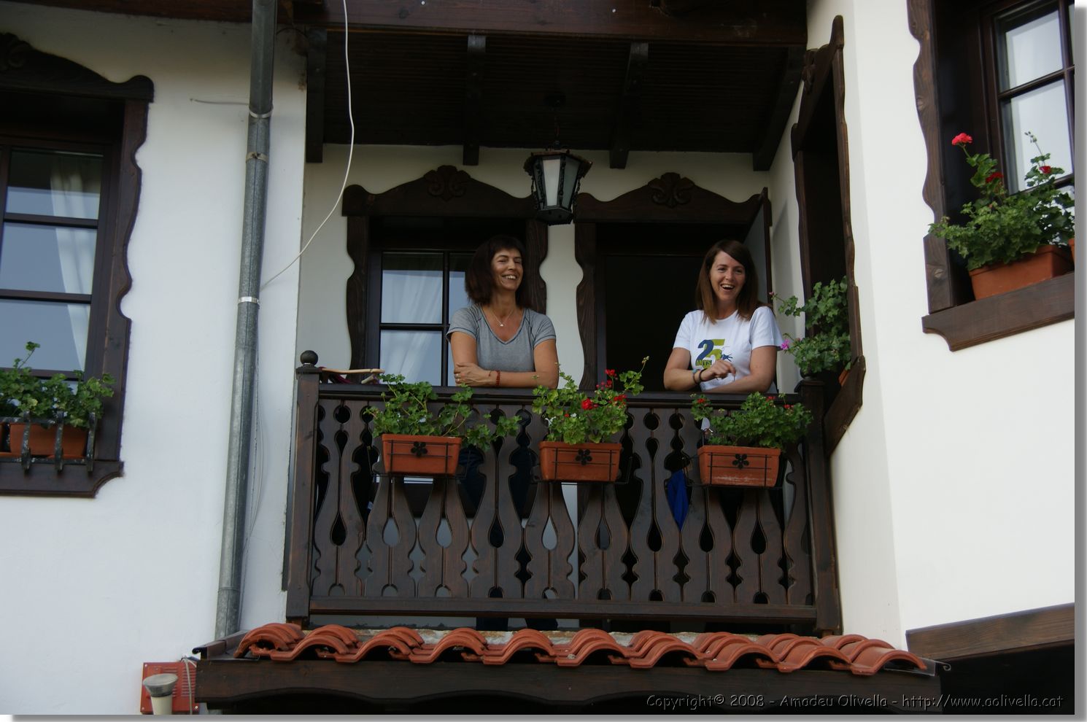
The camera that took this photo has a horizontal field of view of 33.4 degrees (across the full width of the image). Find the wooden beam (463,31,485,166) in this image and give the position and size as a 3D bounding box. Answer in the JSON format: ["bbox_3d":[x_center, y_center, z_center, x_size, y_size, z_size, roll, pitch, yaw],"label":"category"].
[{"bbox_3d":[-0.309,-1.173,8.006,0.075,0.100,1.197,1,-21,-3],"label":"wooden beam"}]

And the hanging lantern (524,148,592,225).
[{"bbox_3d":[0.061,-0.767,7.981,0.300,0.335,0.300,1,-21,-4],"label":"hanging lantern"}]

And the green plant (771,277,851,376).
[{"bbox_3d":[1.034,-0.128,7.012,0.310,0.370,0.360,0,-21,0],"label":"green plant"}]

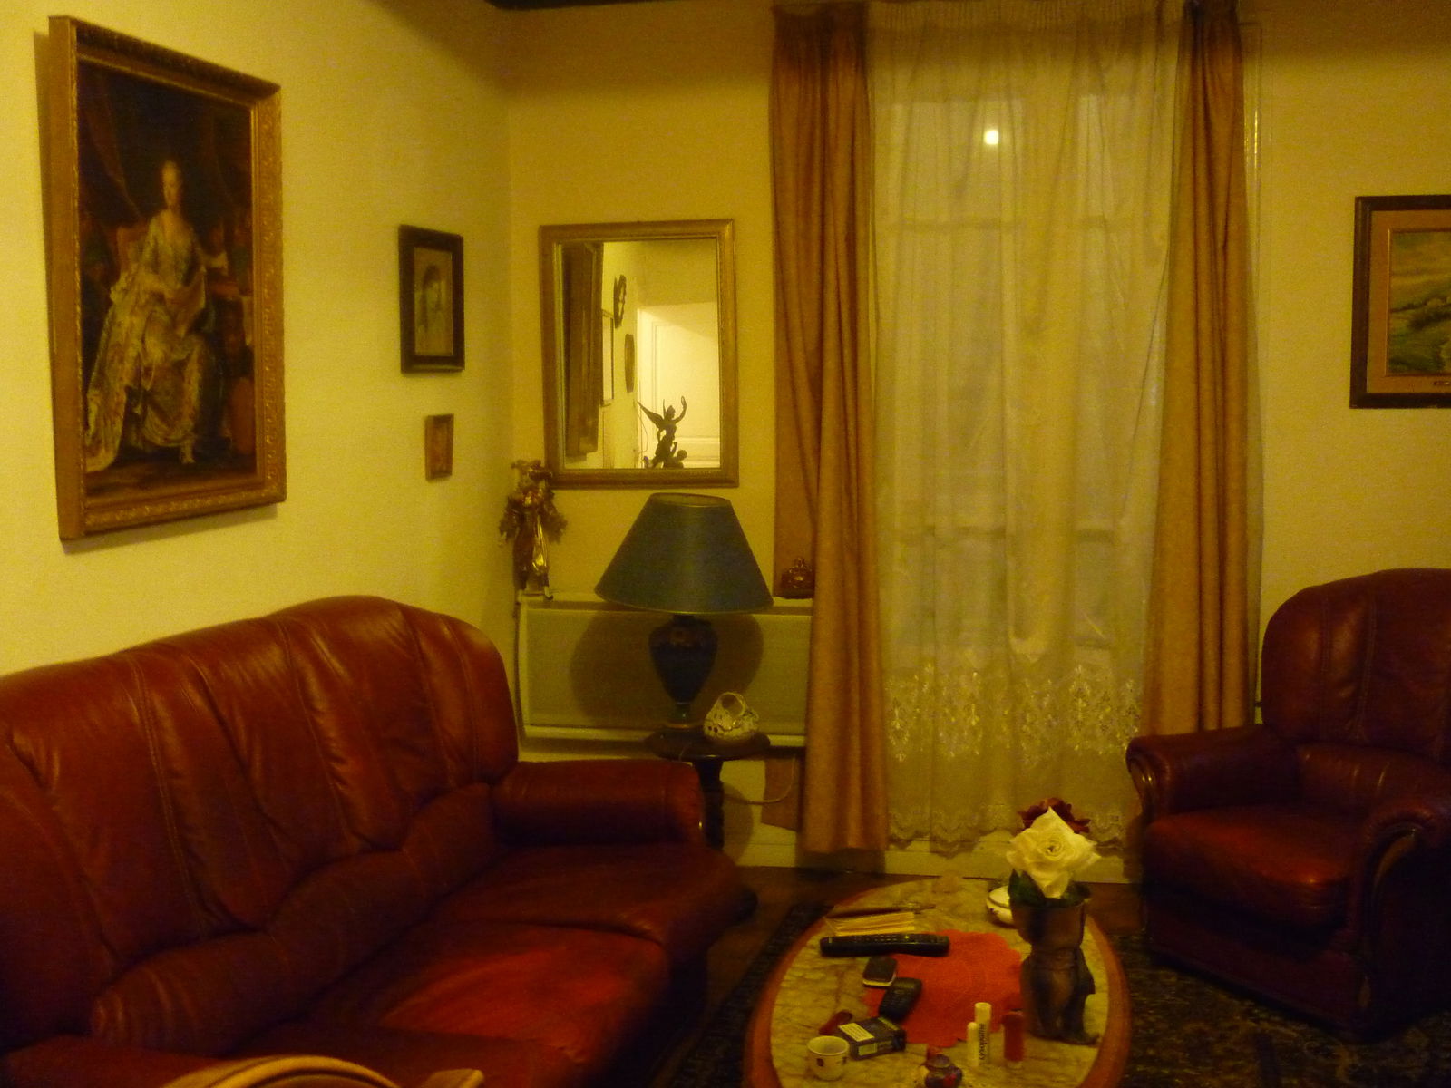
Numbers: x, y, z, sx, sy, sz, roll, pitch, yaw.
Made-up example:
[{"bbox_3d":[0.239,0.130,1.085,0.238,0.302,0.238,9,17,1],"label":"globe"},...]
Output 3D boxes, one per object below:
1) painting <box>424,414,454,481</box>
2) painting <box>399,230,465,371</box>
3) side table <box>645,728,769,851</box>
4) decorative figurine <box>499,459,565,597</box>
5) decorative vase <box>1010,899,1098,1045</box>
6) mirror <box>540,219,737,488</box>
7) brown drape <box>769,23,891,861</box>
[{"bbox_3d":[-0.746,-0.252,3.602,0.020,0.167,0.130,1,8,15],"label":"painting"},{"bbox_3d":[-0.743,-0.621,3.545,0.030,0.355,0.305,3,8,15],"label":"painting"},{"bbox_3d":[-0.044,0.776,3.785,0.339,0.495,0.339,0,7,9],"label":"side table"},{"bbox_3d":[-0.564,-0.045,4.033,0.188,0.385,0.120,-1,7,-3],"label":"decorative figurine"},{"bbox_3d":[0.509,0.648,2.141,0.125,0.212,0.105,1,8,17],"label":"decorative vase"},{"bbox_3d":[-0.249,-0.542,4.001,0.556,0.757,0.040,0,7,9],"label":"mirror"},{"bbox_3d":[0.295,-0.279,3.870,0.335,2.367,0.150,0,7,9],"label":"brown drape"}]

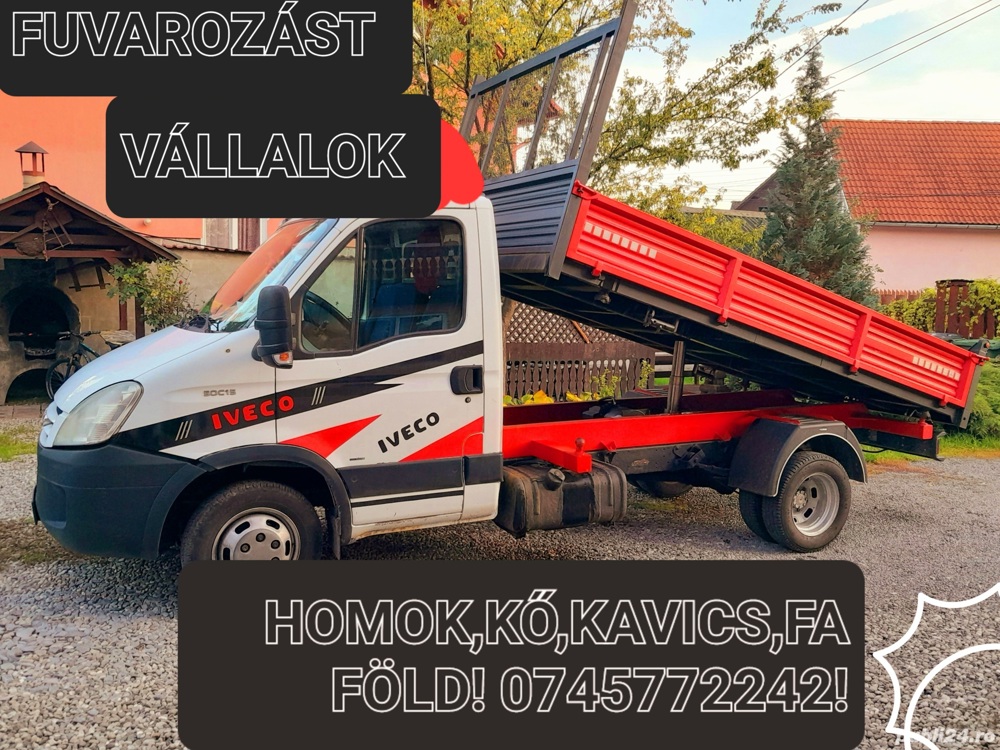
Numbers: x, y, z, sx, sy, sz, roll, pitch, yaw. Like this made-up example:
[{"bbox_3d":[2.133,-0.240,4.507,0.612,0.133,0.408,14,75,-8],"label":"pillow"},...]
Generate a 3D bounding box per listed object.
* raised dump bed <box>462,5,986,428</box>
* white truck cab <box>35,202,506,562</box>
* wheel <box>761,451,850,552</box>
[{"bbox_3d":[1.666,-0.947,6.015,3.830,1.630,2.120,16,1,-26],"label":"raised dump bed"},{"bbox_3d":[-1.450,-0.088,4.730,2.360,2.070,2.060,-2,6,-24],"label":"white truck cab"},{"bbox_3d":[2.161,0.885,5.502,0.697,0.697,0.200,0,5,-25],"label":"wheel"}]

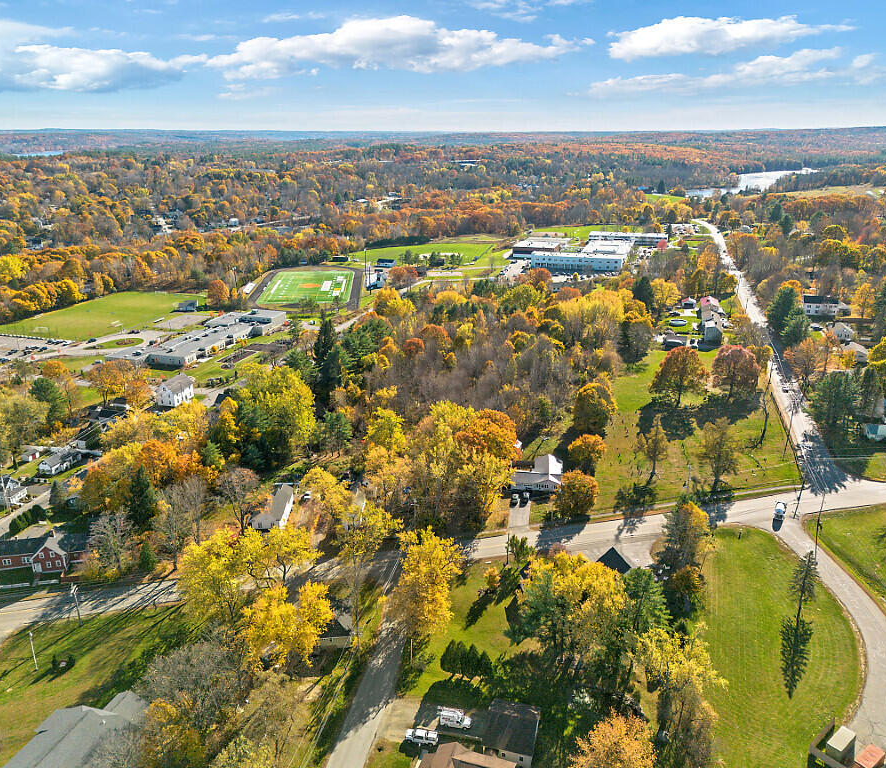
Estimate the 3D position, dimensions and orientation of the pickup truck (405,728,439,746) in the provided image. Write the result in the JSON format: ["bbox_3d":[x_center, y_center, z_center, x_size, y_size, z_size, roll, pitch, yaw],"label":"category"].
[{"bbox_3d":[-3.835,63.554,128.126,5.750,1.900,1.980,4,20,10],"label":"pickup truck"}]

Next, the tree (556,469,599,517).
[{"bbox_3d":[41.855,34.661,220.003,13.500,15.300,13.500,0,20,0],"label":"tree"}]

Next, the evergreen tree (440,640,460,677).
[{"bbox_3d":[1.600,53.860,140.850,3.800,7.400,3.800,0,20,0],"label":"evergreen tree"}]

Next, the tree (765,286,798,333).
[{"bbox_3d":[162.200,-35.070,338.300,12.800,23.300,12.800,0,20,0],"label":"tree"}]

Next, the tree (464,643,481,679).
[{"bbox_3d":[6.018,55.718,144.135,3.652,7.828,3.652,0,20,0],"label":"tree"}]

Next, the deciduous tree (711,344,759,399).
[{"bbox_3d":[129.931,-4.531,315.683,21.500,24.000,21.500,0,20,0],"label":"deciduous tree"}]

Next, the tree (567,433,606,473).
[{"bbox_3d":[50.785,24.914,248.895,13.000,14.000,13.000,0,20,0],"label":"tree"}]

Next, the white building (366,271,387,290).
[{"bbox_3d":[-50.067,-78.994,545.345,14.000,8.000,22.000,-1,20,-3],"label":"white building"}]

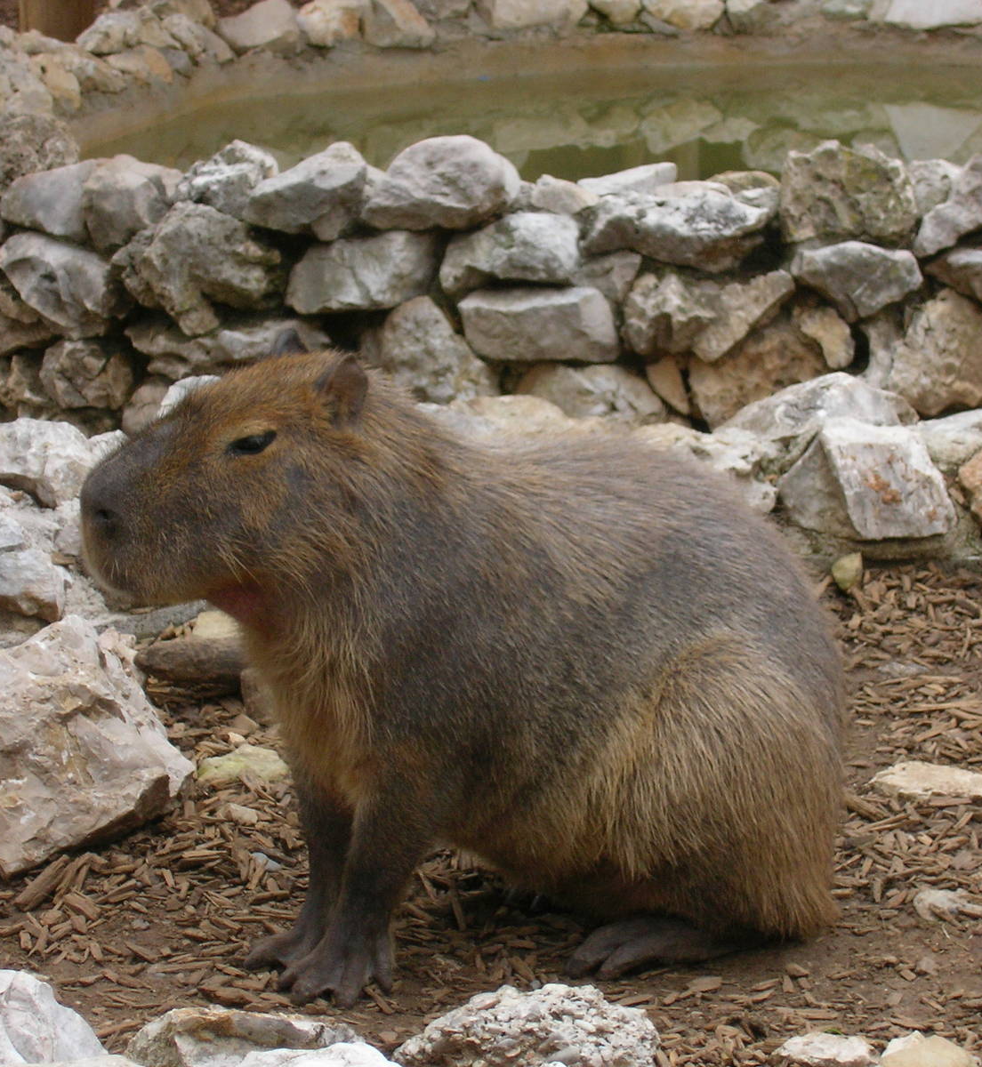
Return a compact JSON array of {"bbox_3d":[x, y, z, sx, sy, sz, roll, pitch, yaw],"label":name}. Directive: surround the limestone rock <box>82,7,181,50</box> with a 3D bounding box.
[{"bbox_3d":[-0.792,-1.107,9.480,0.210,0.100,0.160,-7,14,-29],"label":"limestone rock"}]

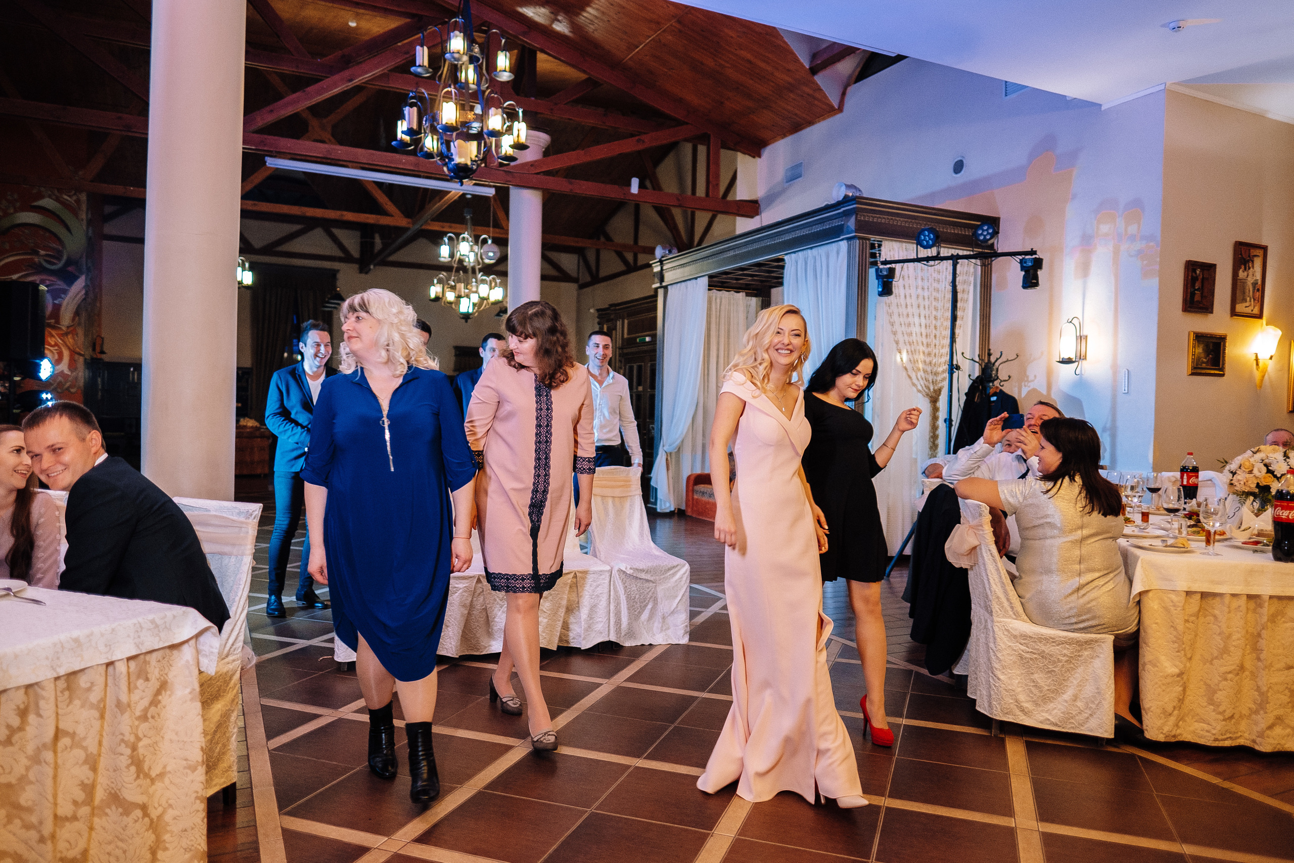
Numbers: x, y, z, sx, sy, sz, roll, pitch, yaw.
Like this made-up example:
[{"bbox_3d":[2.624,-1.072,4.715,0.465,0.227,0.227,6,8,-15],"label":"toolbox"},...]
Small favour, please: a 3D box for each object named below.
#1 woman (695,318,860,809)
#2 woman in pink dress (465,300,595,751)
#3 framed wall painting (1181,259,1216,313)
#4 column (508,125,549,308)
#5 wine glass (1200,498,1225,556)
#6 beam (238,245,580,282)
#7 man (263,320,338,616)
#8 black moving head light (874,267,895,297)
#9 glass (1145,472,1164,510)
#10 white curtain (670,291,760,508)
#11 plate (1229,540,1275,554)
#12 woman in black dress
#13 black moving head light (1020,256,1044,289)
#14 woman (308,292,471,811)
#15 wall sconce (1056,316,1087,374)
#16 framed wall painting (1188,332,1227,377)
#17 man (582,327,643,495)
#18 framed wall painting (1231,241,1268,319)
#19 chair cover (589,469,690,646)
[{"bbox_3d":[0.441,0.394,3.037,0.550,1.690,0.500,1,1,-25],"label":"woman"},{"bbox_3d":[-0.498,0.339,3.556,0.530,1.740,0.500,1,1,-10],"label":"woman in pink dress"},{"bbox_3d":[4.640,-1.206,7.240,0.385,0.440,0.040,1,0,-25],"label":"framed wall painting"},{"bbox_3d":[-1.728,-1.628,12.315,0.620,5.324,0.620,1,1,-25],"label":"column"},{"bbox_3d":[2.305,0.384,3.525,0.088,0.235,0.088,2,0,19],"label":"wine glass"},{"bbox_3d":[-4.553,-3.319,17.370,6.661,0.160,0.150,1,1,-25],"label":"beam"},{"bbox_3d":[-2.245,0.222,5.525,0.520,1.830,0.420,0,1,-40],"label":"man"},{"bbox_3d":[2.052,-1.291,7.450,0.170,0.250,0.165,2,1,32],"label":"black moving head light"},{"bbox_3d":[3.330,0.399,5.670,0.090,0.238,0.090,2,0,19],"label":"glass"},{"bbox_3d":[0.988,-0.449,12.198,1.500,3.100,0.160,1,0,-26],"label":"white curtain"},{"bbox_3d":[2.655,0.499,3.740,0.255,0.025,0.255,2,0,19],"label":"plate"},{"bbox_3d":[0.871,0.425,3.557,0.460,1.630,0.460,1,1,-30],"label":"woman in black dress"},{"bbox_3d":[3.077,-1.277,6.900,0.140,0.250,0.150,1,0,-41],"label":"black moving head light"},{"bbox_3d":[-0.868,0.355,3.027,0.580,1.710,0.450,1,1,-10],"label":"woman"},{"bbox_3d":[3.679,-0.760,7.505,0.290,0.500,0.180,1,1,-25],"label":"wall sconce"},{"bbox_3d":[4.691,-0.645,7.179,0.460,0.365,0.060,1,1,-25],"label":"framed wall painting"},{"bbox_3d":[-0.250,0.268,5.500,0.520,1.810,0.320,2,0,-3],"label":"man"},{"bbox_3d":[5.260,-1.315,7.530,0.455,0.660,0.040,1,0,-25],"label":"framed wall painting"},{"bbox_3d":[-0.058,0.702,4.915,0.460,0.960,0.580,2,0,-19],"label":"chair cover"}]

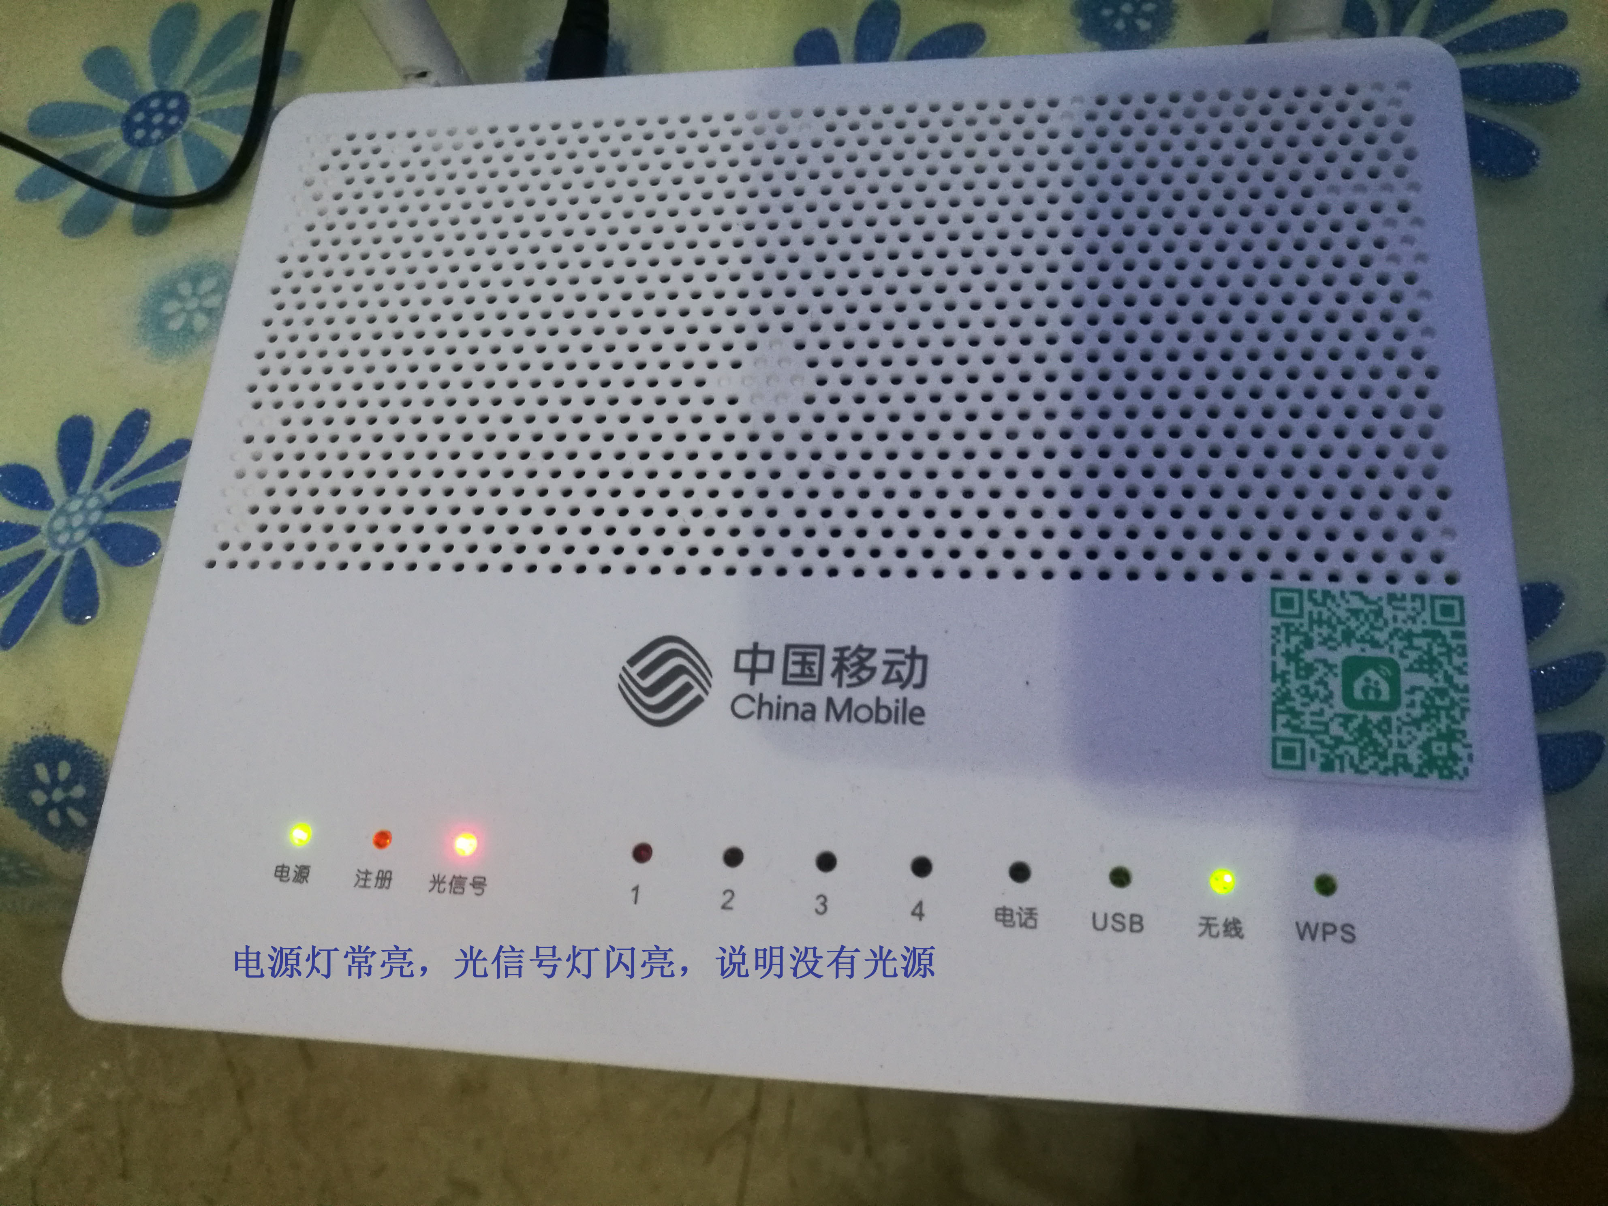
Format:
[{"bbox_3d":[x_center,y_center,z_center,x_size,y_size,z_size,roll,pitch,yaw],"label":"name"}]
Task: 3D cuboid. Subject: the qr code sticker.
[{"bbox_3d":[0.073,0.010,0.162,0.025,0.001,0.025,3,72,10],"label":"qr code sticker"}]

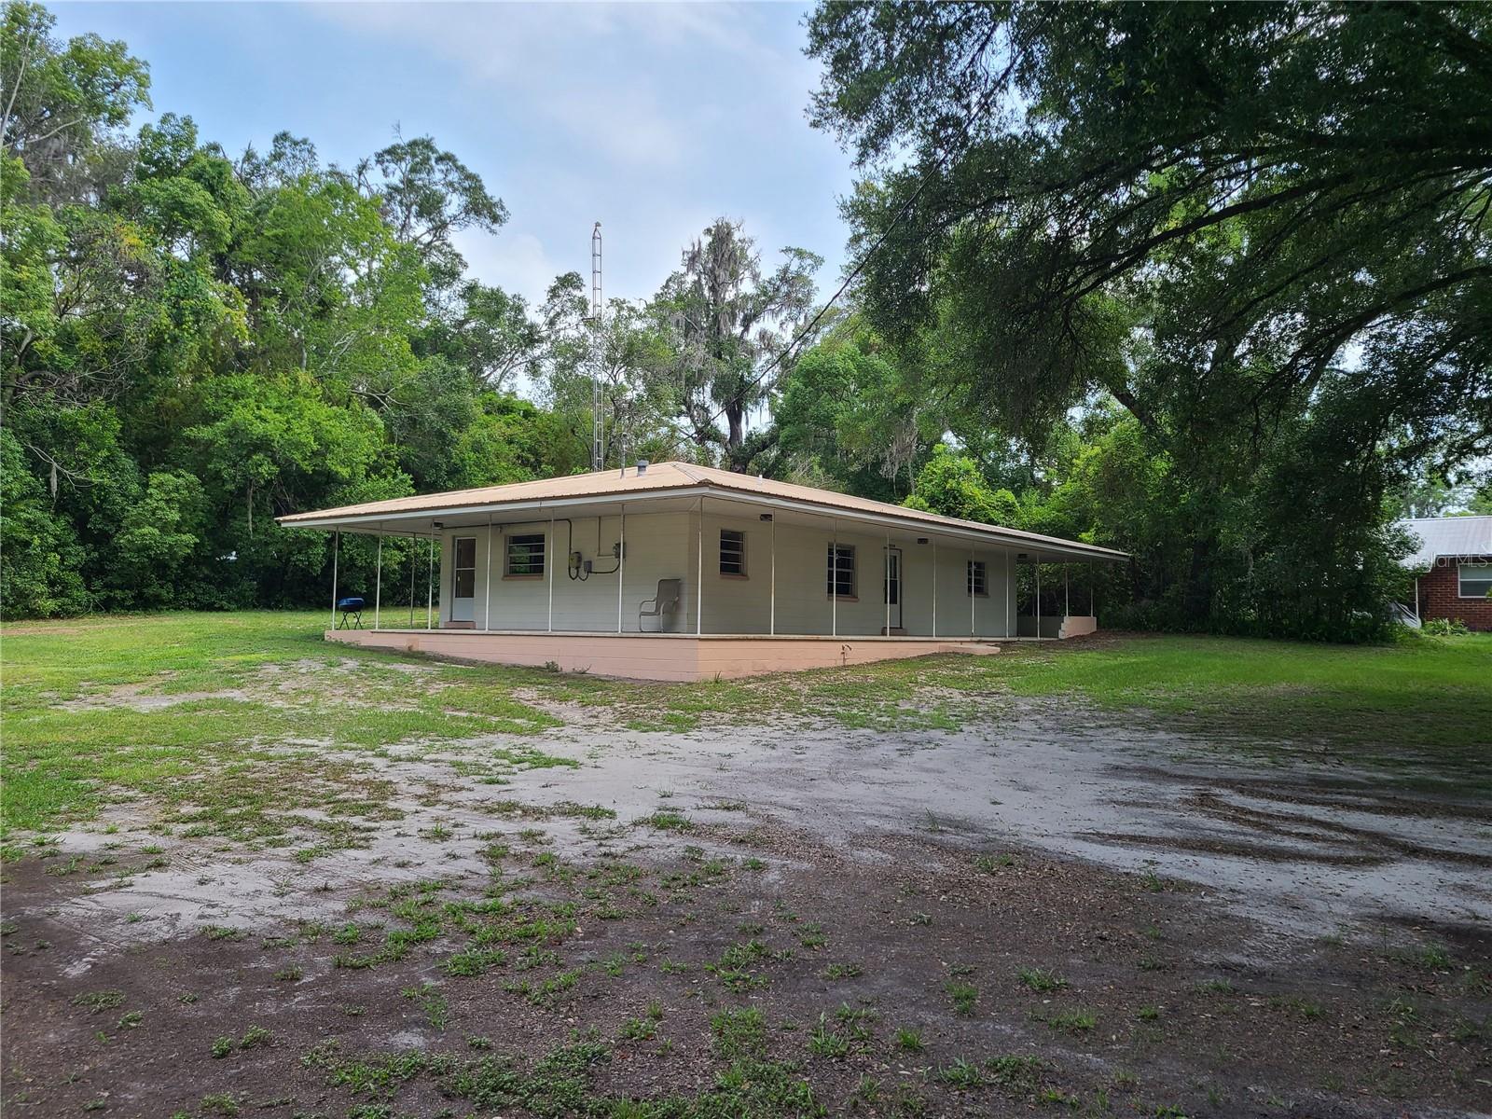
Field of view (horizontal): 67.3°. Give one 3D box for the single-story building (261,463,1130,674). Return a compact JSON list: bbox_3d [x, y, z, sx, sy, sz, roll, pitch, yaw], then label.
[{"bbox_3d":[0.673,1.093,30.653,11.900,3.540,20.650,-2,-5,37],"label":"single-story building"}]

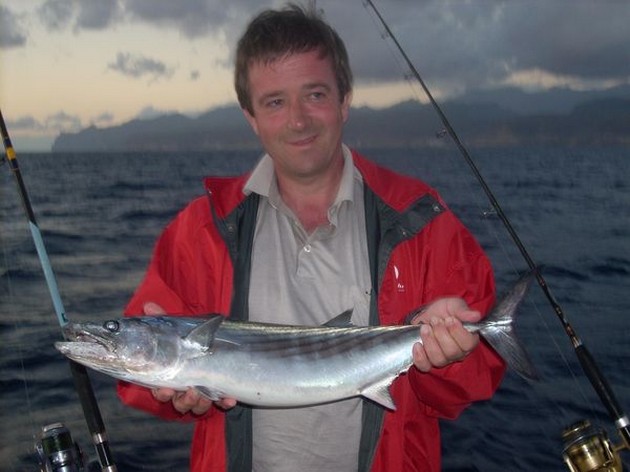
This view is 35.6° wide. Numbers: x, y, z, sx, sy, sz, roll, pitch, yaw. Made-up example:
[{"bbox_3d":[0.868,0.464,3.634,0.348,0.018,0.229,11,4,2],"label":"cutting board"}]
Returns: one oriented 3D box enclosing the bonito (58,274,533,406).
[{"bbox_3d":[-0.013,0.130,1.190,0.593,0.167,0.085,-1,-11,-6],"label":"bonito"}]

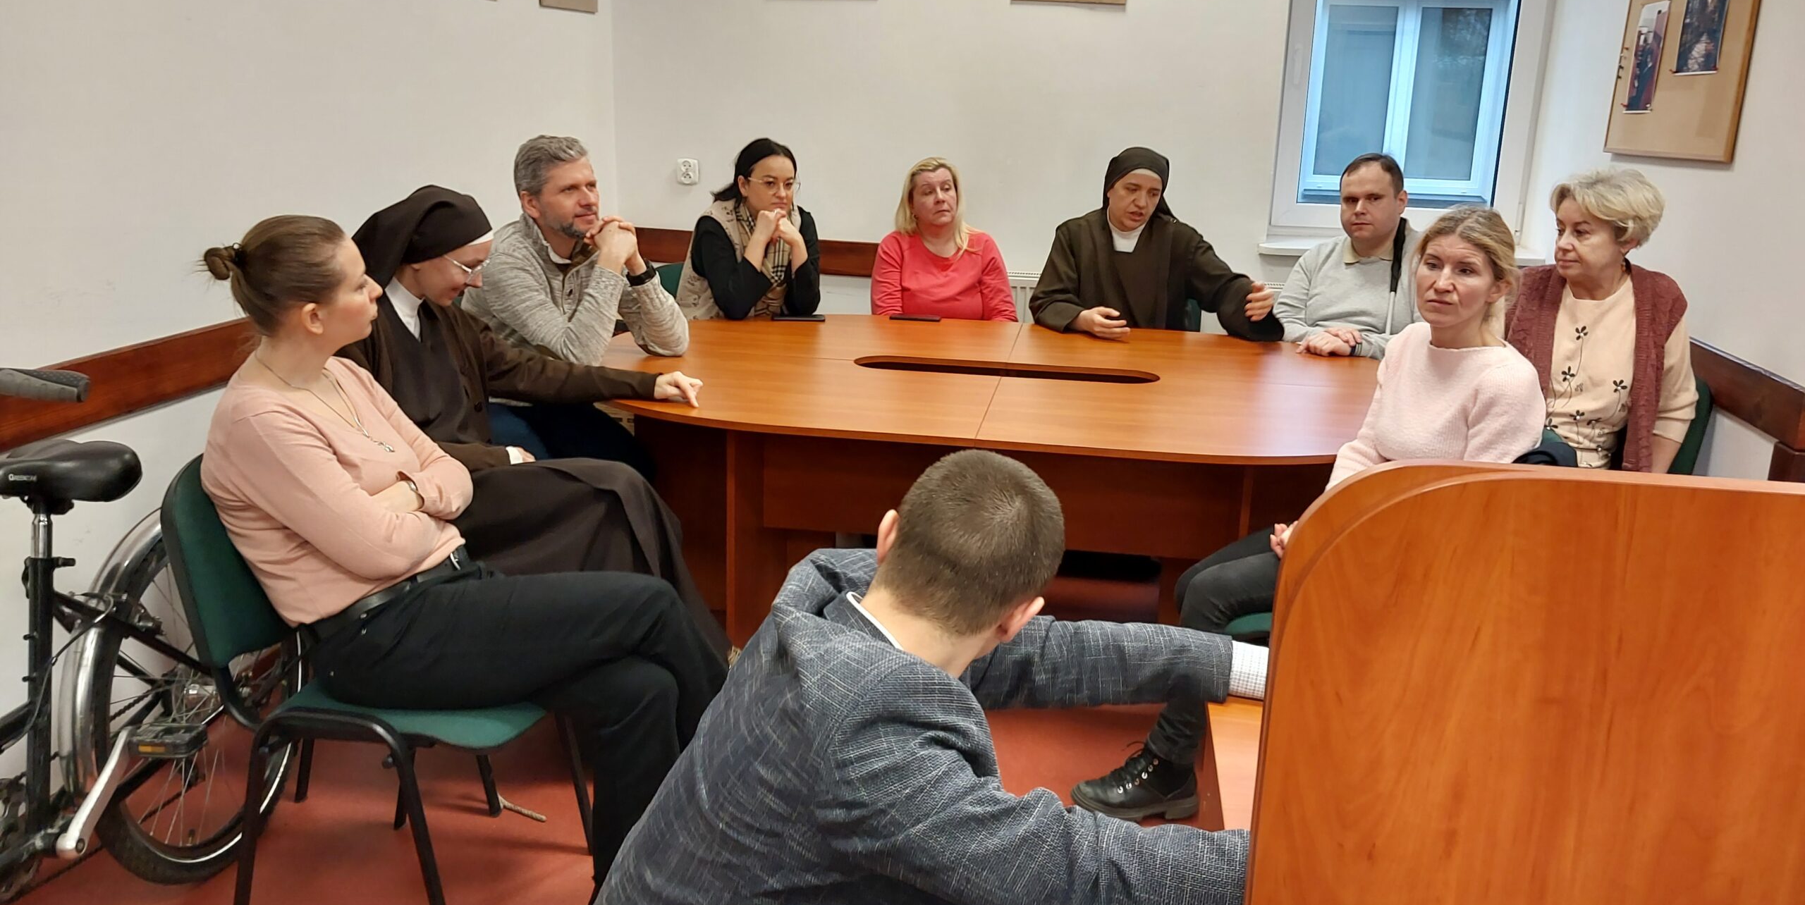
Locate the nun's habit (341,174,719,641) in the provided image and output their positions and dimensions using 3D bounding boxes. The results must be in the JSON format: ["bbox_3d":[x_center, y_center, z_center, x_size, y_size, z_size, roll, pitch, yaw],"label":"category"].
[{"bbox_3d":[-0.718,0.039,3.166,0.770,1.140,0.550,7,14,21],"label":"nun's habit"}]

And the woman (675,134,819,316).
[{"bbox_3d":[-0.435,-0.302,4.674,0.500,1.230,0.750,-1,13,-12],"label":"woman"}]

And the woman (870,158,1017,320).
[{"bbox_3d":[0.097,-0.298,4.807,0.470,1.190,0.750,3,13,4],"label":"woman"}]

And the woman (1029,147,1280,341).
[{"bbox_3d":[0.680,-0.220,4.368,0.660,1.220,0.700,5,13,11],"label":"woman"}]

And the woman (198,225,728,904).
[{"bbox_3d":[-0.627,0.227,2.429,0.920,1.140,0.500,5,14,13],"label":"woman"}]

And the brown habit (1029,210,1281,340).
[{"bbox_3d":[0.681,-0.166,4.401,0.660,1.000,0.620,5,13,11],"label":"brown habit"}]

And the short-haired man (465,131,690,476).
[{"bbox_3d":[-0.755,-0.127,3.827,0.740,1.260,0.540,11,16,36],"label":"short-haired man"}]

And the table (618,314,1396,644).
[{"bbox_3d":[0.216,0.179,3.622,2.000,0.750,1.480,4,13,8],"label":"table"}]

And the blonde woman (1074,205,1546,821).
[{"bbox_3d":[0.755,0.129,3.000,0.820,1.220,0.510,-1,13,-12],"label":"blonde woman"}]

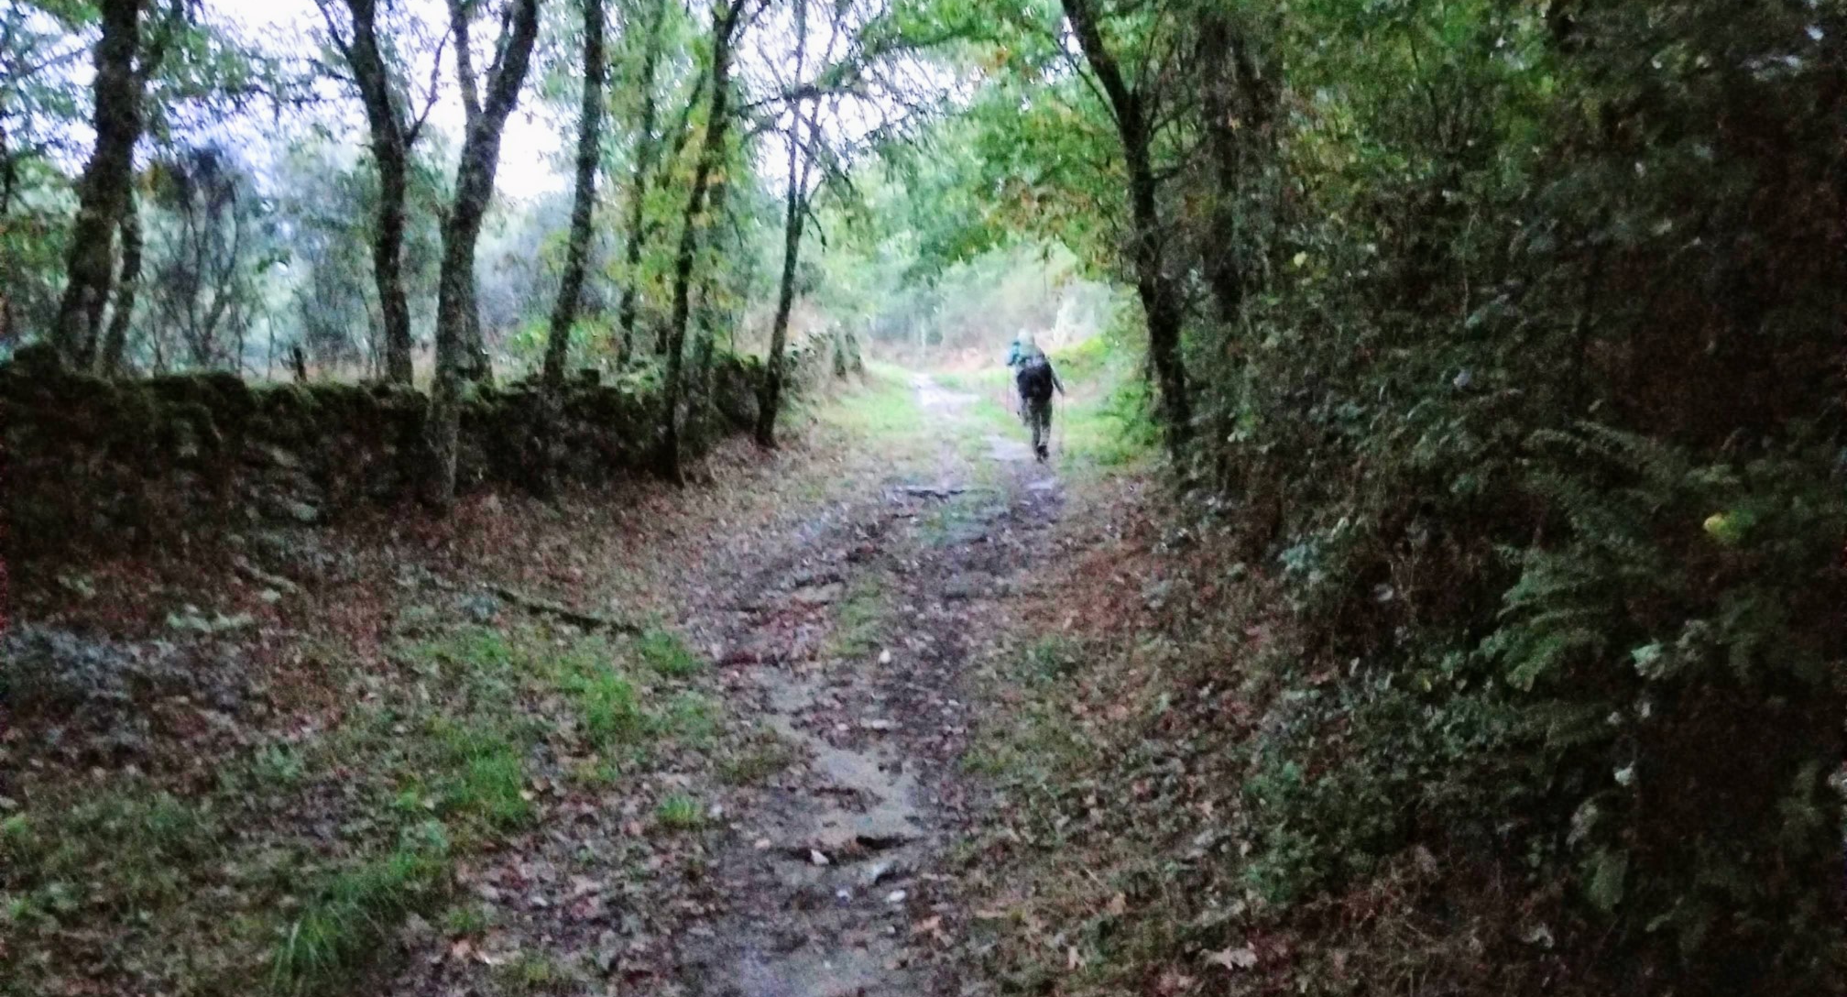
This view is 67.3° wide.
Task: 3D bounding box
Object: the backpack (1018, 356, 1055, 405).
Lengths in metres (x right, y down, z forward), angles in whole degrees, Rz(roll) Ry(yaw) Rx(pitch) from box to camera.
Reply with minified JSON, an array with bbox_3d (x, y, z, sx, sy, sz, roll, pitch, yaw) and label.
[{"bbox_3d":[1.355,-1.430,16.700,0.410,0.580,0.320,-1,-1,-7],"label":"backpack"}]

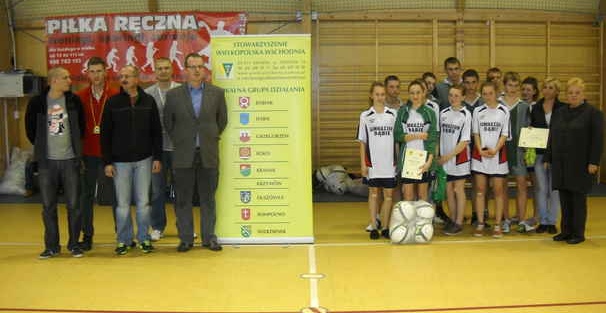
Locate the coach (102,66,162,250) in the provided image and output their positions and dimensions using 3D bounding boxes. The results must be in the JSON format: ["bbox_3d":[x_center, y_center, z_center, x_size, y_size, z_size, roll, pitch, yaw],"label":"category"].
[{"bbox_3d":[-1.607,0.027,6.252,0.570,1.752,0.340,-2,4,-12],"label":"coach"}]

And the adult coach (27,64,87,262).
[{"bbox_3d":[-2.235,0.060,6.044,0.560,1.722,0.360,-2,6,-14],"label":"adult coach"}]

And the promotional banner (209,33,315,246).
[{"bbox_3d":[-0.400,-0.172,6.650,0.970,2.064,0.200,0,4,3],"label":"promotional banner"}]

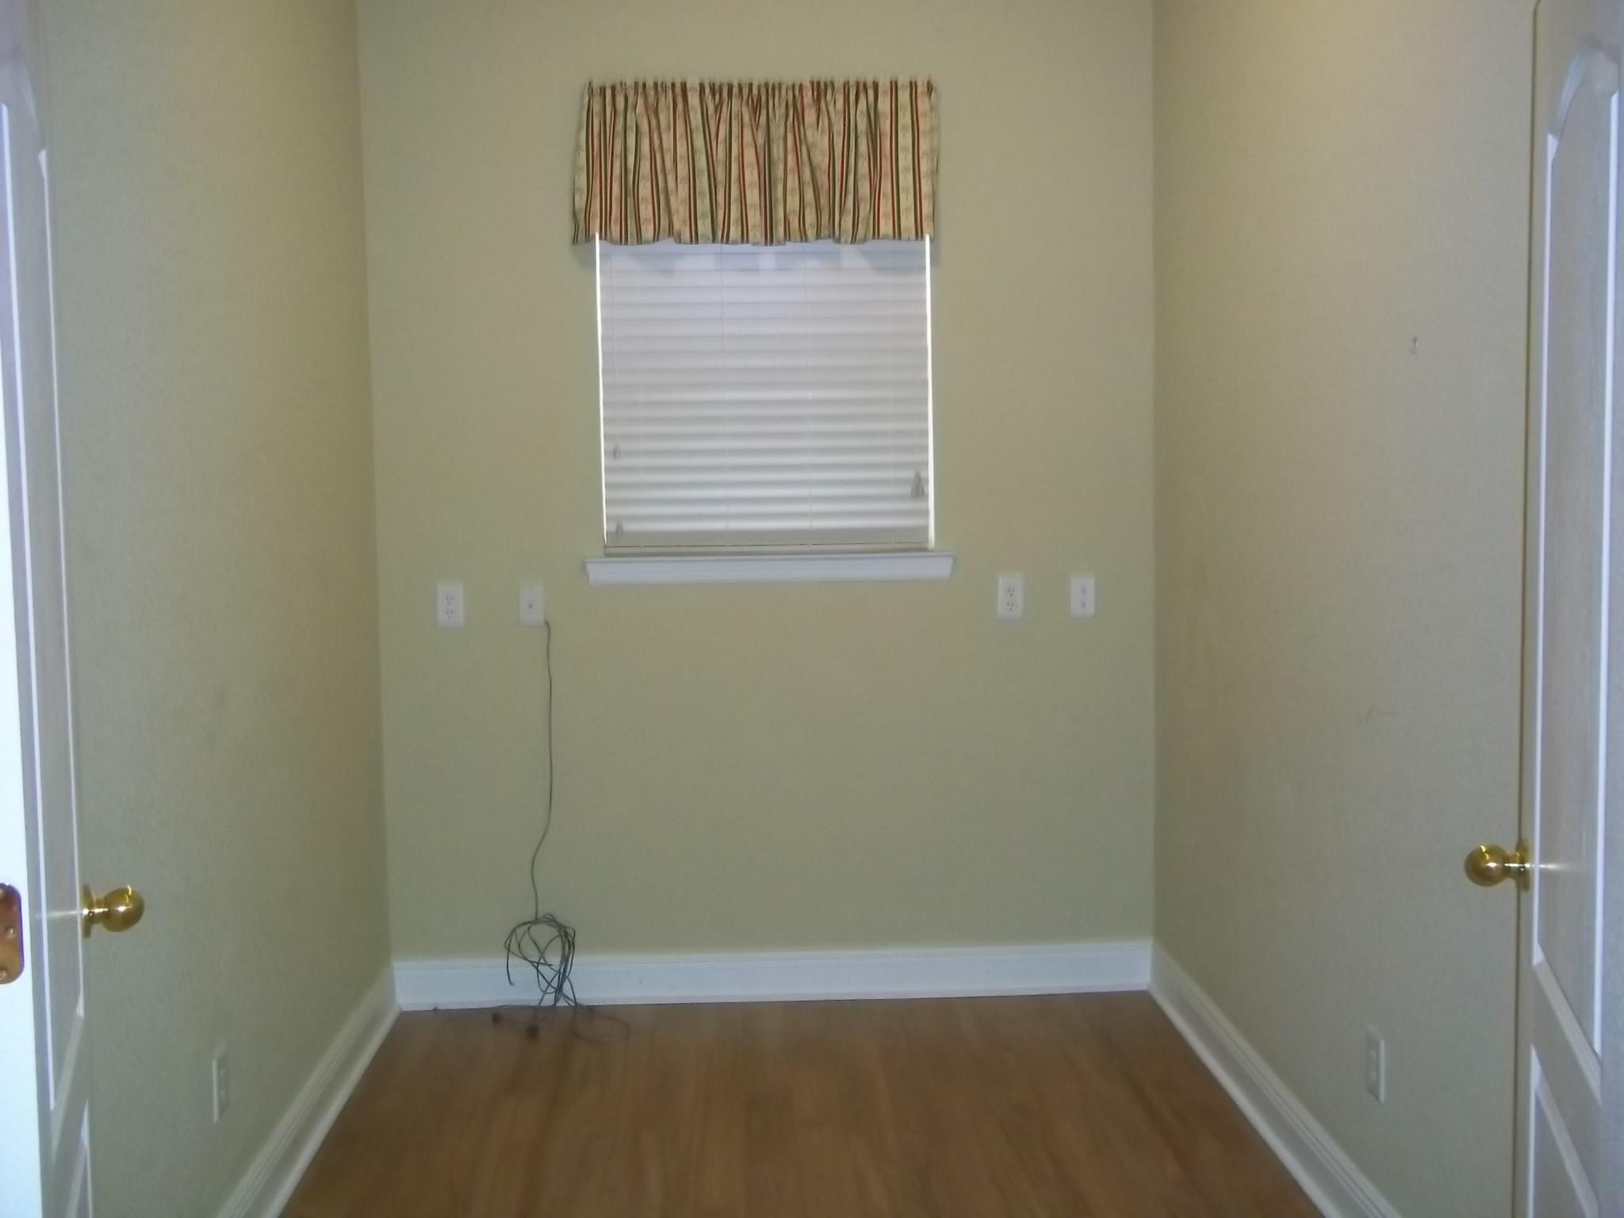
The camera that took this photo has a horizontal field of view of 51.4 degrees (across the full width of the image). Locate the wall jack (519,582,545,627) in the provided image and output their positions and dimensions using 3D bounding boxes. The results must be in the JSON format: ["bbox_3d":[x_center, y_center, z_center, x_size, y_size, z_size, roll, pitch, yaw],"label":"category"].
[{"bbox_3d":[-0.752,-0.013,4.536,0.070,0.115,0.008,-1,5,-3],"label":"wall jack"}]

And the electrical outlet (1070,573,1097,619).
[{"bbox_3d":[0.739,-0.034,4.610,0.070,0.115,0.008,-1,5,-3],"label":"electrical outlet"}]

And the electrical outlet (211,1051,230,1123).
[{"bbox_3d":[-1.067,0.866,3.040,0.008,0.115,0.070,-1,5,-3],"label":"electrical outlet"}]

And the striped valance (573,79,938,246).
[{"bbox_3d":[-0.146,-1.162,4.422,0.945,0.420,0.100,-1,5,-3],"label":"striped valance"}]

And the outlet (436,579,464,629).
[{"bbox_3d":[-0.968,-0.013,4.525,0.070,0.115,0.008,-1,5,-3],"label":"outlet"}]

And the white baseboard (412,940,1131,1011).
[{"bbox_3d":[-0.099,1.015,4.654,2.076,0.138,0.016,-1,5,-3],"label":"white baseboard"}]

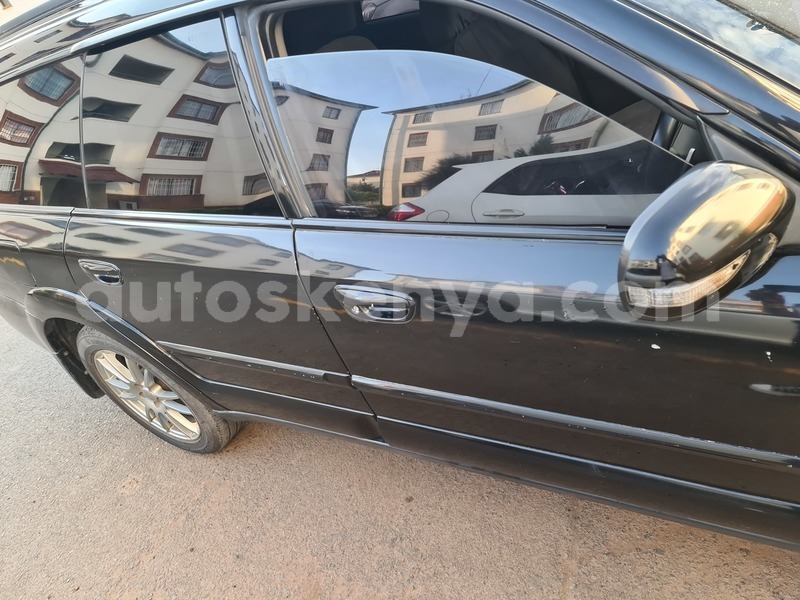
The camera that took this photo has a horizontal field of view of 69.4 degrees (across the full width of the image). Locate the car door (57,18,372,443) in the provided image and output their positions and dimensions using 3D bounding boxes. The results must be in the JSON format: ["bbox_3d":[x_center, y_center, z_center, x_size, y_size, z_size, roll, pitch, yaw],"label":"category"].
[{"bbox_3d":[-0.476,-0.082,1.505,0.870,1.090,0.230,6,43,30],"label":"car door"}]

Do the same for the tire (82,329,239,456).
[{"bbox_3d":[-0.857,0.287,2.132,0.655,0.655,0.222,8,43,28],"label":"tire"}]

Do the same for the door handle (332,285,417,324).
[{"bbox_3d":[-0.043,0.005,1.136,0.175,0.075,0.042,6,43,30],"label":"door handle"}]

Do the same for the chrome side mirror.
[{"bbox_3d":[0.357,-0.073,0.678,0.220,0.155,0.125,-34,39,-19],"label":"chrome side mirror"}]

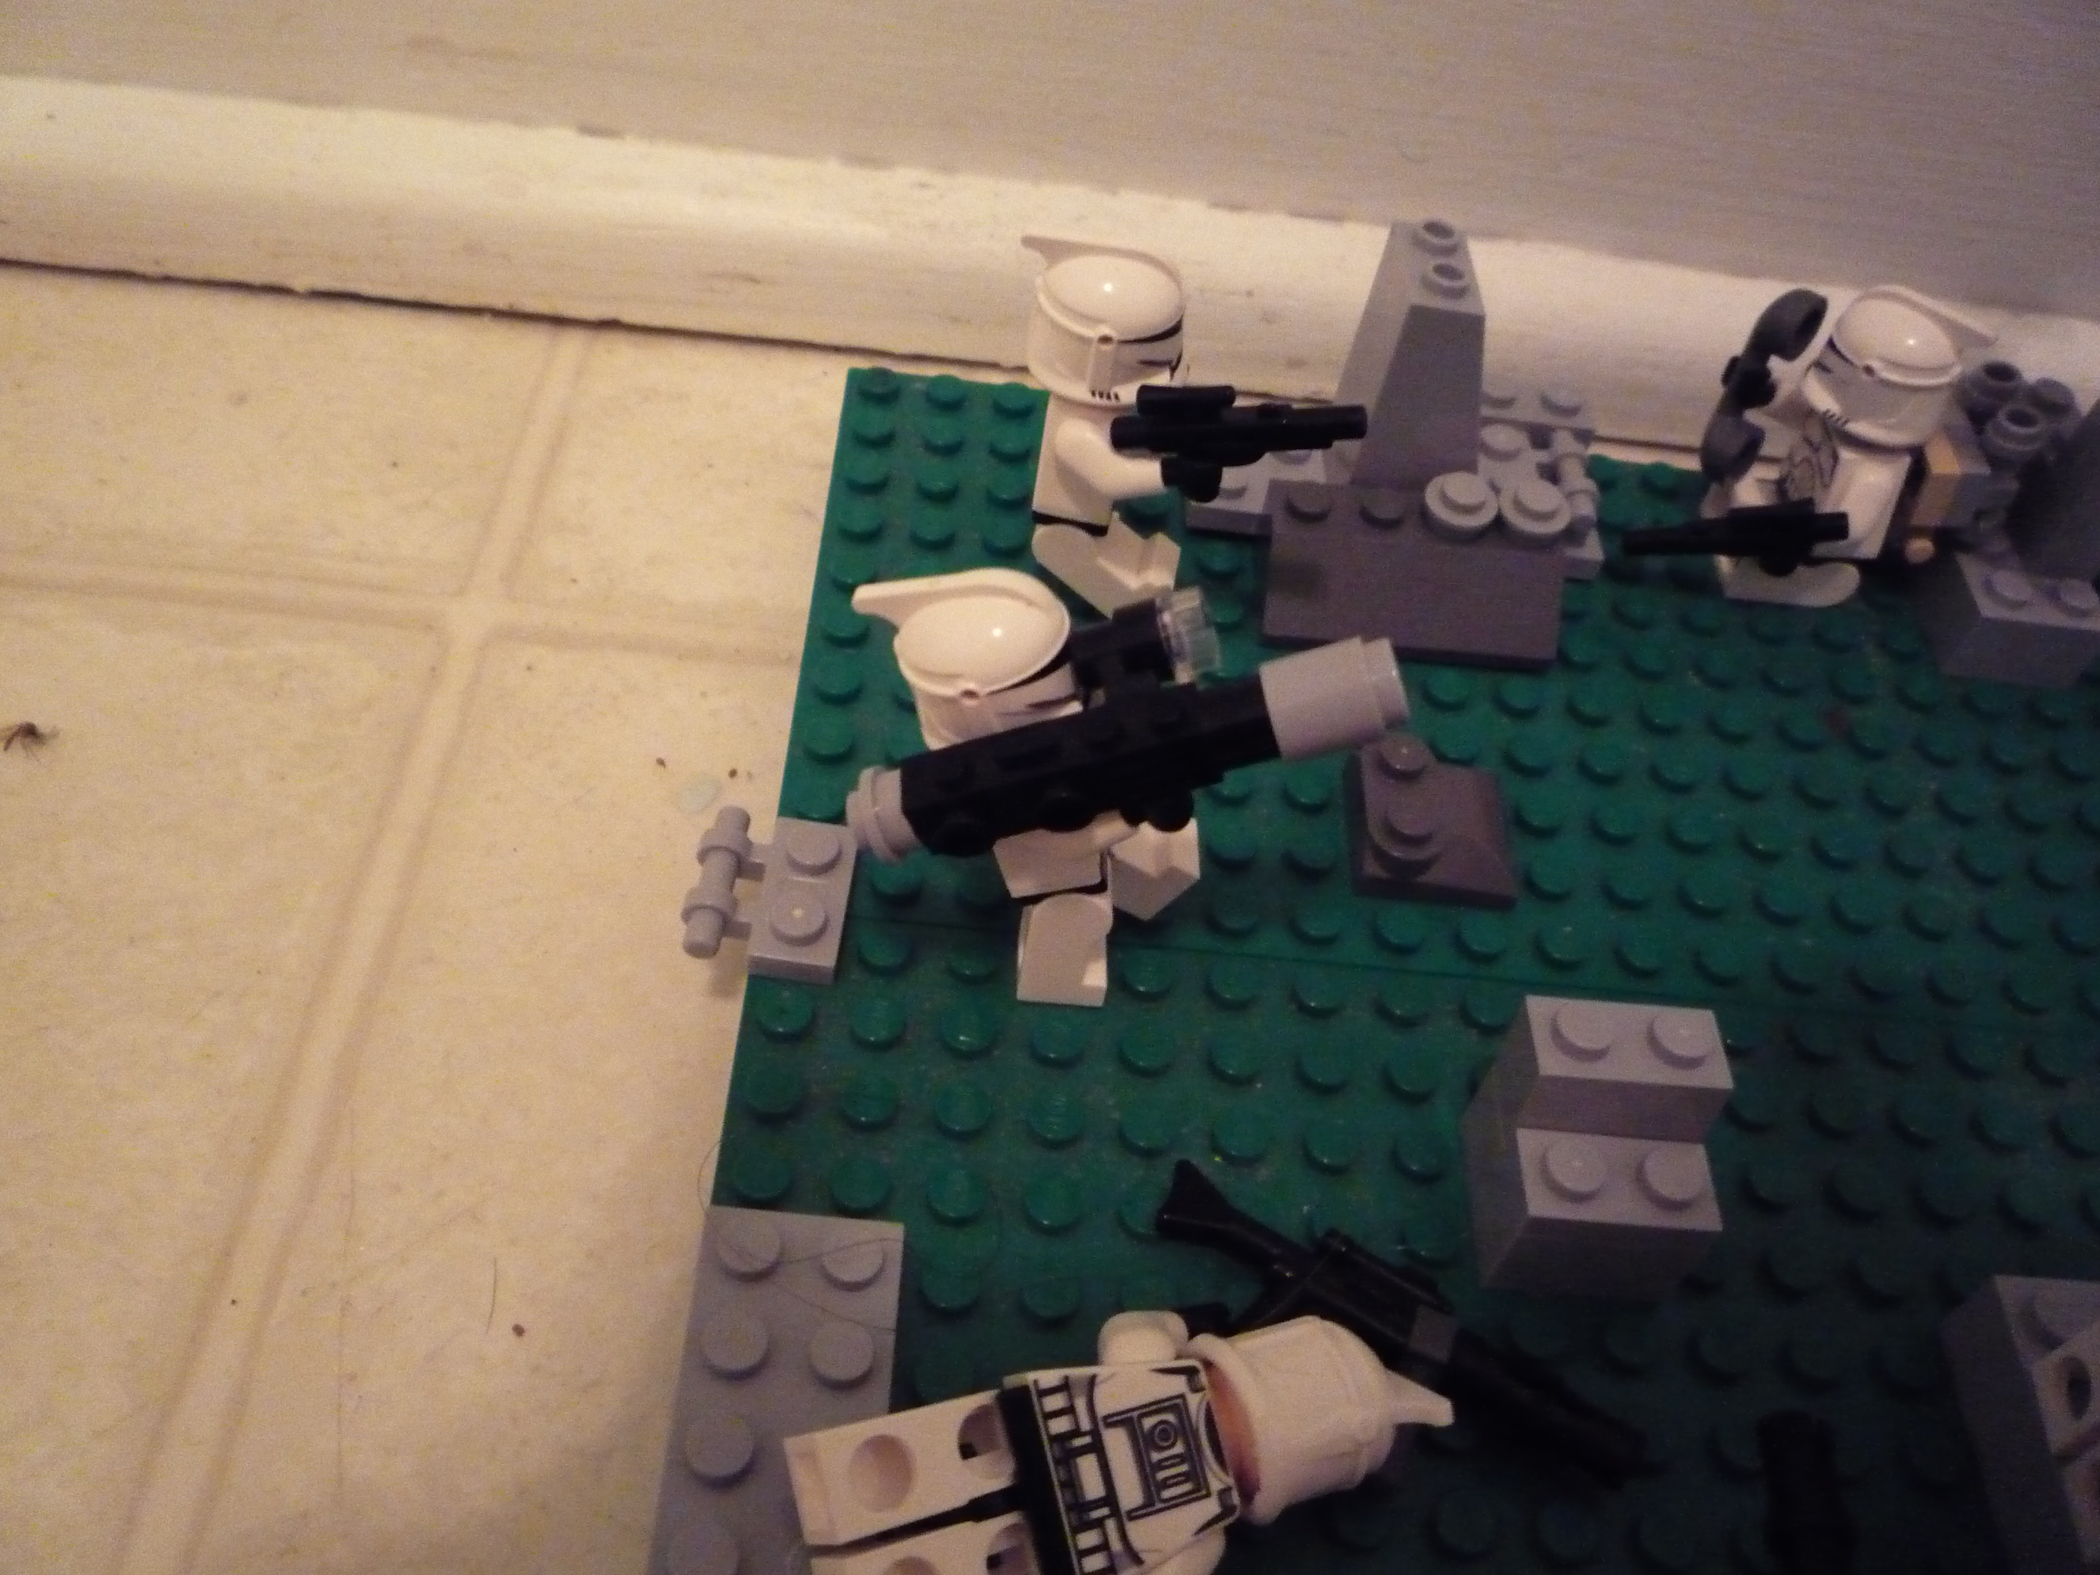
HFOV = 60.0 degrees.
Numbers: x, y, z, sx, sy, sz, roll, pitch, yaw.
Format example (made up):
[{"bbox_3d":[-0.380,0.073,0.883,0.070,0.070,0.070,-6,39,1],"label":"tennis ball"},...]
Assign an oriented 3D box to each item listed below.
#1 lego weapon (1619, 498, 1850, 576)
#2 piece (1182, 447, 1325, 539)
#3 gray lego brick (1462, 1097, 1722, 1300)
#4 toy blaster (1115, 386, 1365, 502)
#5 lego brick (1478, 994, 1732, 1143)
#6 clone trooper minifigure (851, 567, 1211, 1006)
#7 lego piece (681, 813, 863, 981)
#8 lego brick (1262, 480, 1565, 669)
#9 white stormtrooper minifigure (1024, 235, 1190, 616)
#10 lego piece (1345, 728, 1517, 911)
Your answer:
[{"bbox_3d":[0.076,-0.028,0.200,0.024,0.011,0.004,-4,51,-3],"label":"lego weapon"},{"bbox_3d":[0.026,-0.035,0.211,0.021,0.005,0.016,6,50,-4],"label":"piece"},{"bbox_3d":[0.045,0.032,0.152,0.016,0.014,0.016,6,50,-4],"label":"gray lego brick"},{"bbox_3d":[0.018,-0.033,0.173,0.024,0.012,0.004,-2,51,1],"label":"toy blaster"},{"bbox_3d":[0.046,0.024,0.149,0.016,0.011,0.008,6,50,-4],"label":"lego brick"},{"bbox_3d":[-0.001,-0.001,0.152,0.032,0.045,0.020,6,50,-4],"label":"clone trooper minifigure"},{"bbox_3d":[-0.026,0.009,0.167,0.015,0.005,0.017,6,50,-4],"label":"lego piece"},{"bbox_3d":[0.040,-0.023,0.199,0.032,0.011,0.016,6,50,-4],"label":"lego brick"},{"bbox_3d":[0.005,-0.036,0.184,0.021,0.042,0.021,9,50,-1],"label":"white stormtrooper minifigure"},{"bbox_3d":[0.038,0.002,0.180,0.016,0.008,0.016,6,50,-4],"label":"lego piece"}]

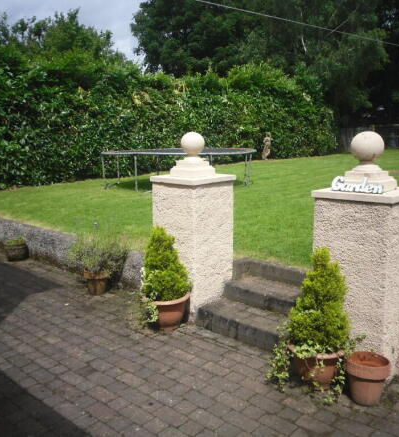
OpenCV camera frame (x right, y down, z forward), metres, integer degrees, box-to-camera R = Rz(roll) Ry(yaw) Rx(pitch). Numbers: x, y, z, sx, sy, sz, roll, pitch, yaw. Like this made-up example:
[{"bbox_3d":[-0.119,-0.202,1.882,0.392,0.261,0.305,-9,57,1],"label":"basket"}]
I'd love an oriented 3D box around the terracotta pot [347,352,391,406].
[{"bbox_3d":[1.024,0.975,2.868,0.255,0.274,0.255,3,11,21],"label":"terracotta pot"}]

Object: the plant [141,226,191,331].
[{"bbox_3d":[-0.272,0.490,3.937,0.429,0.880,0.413,-2,11,-4],"label":"plant"}]

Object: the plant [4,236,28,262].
[{"bbox_3d":[-2.397,0.391,6.218,0.326,0.309,0.315,-5,11,-21],"label":"plant"}]

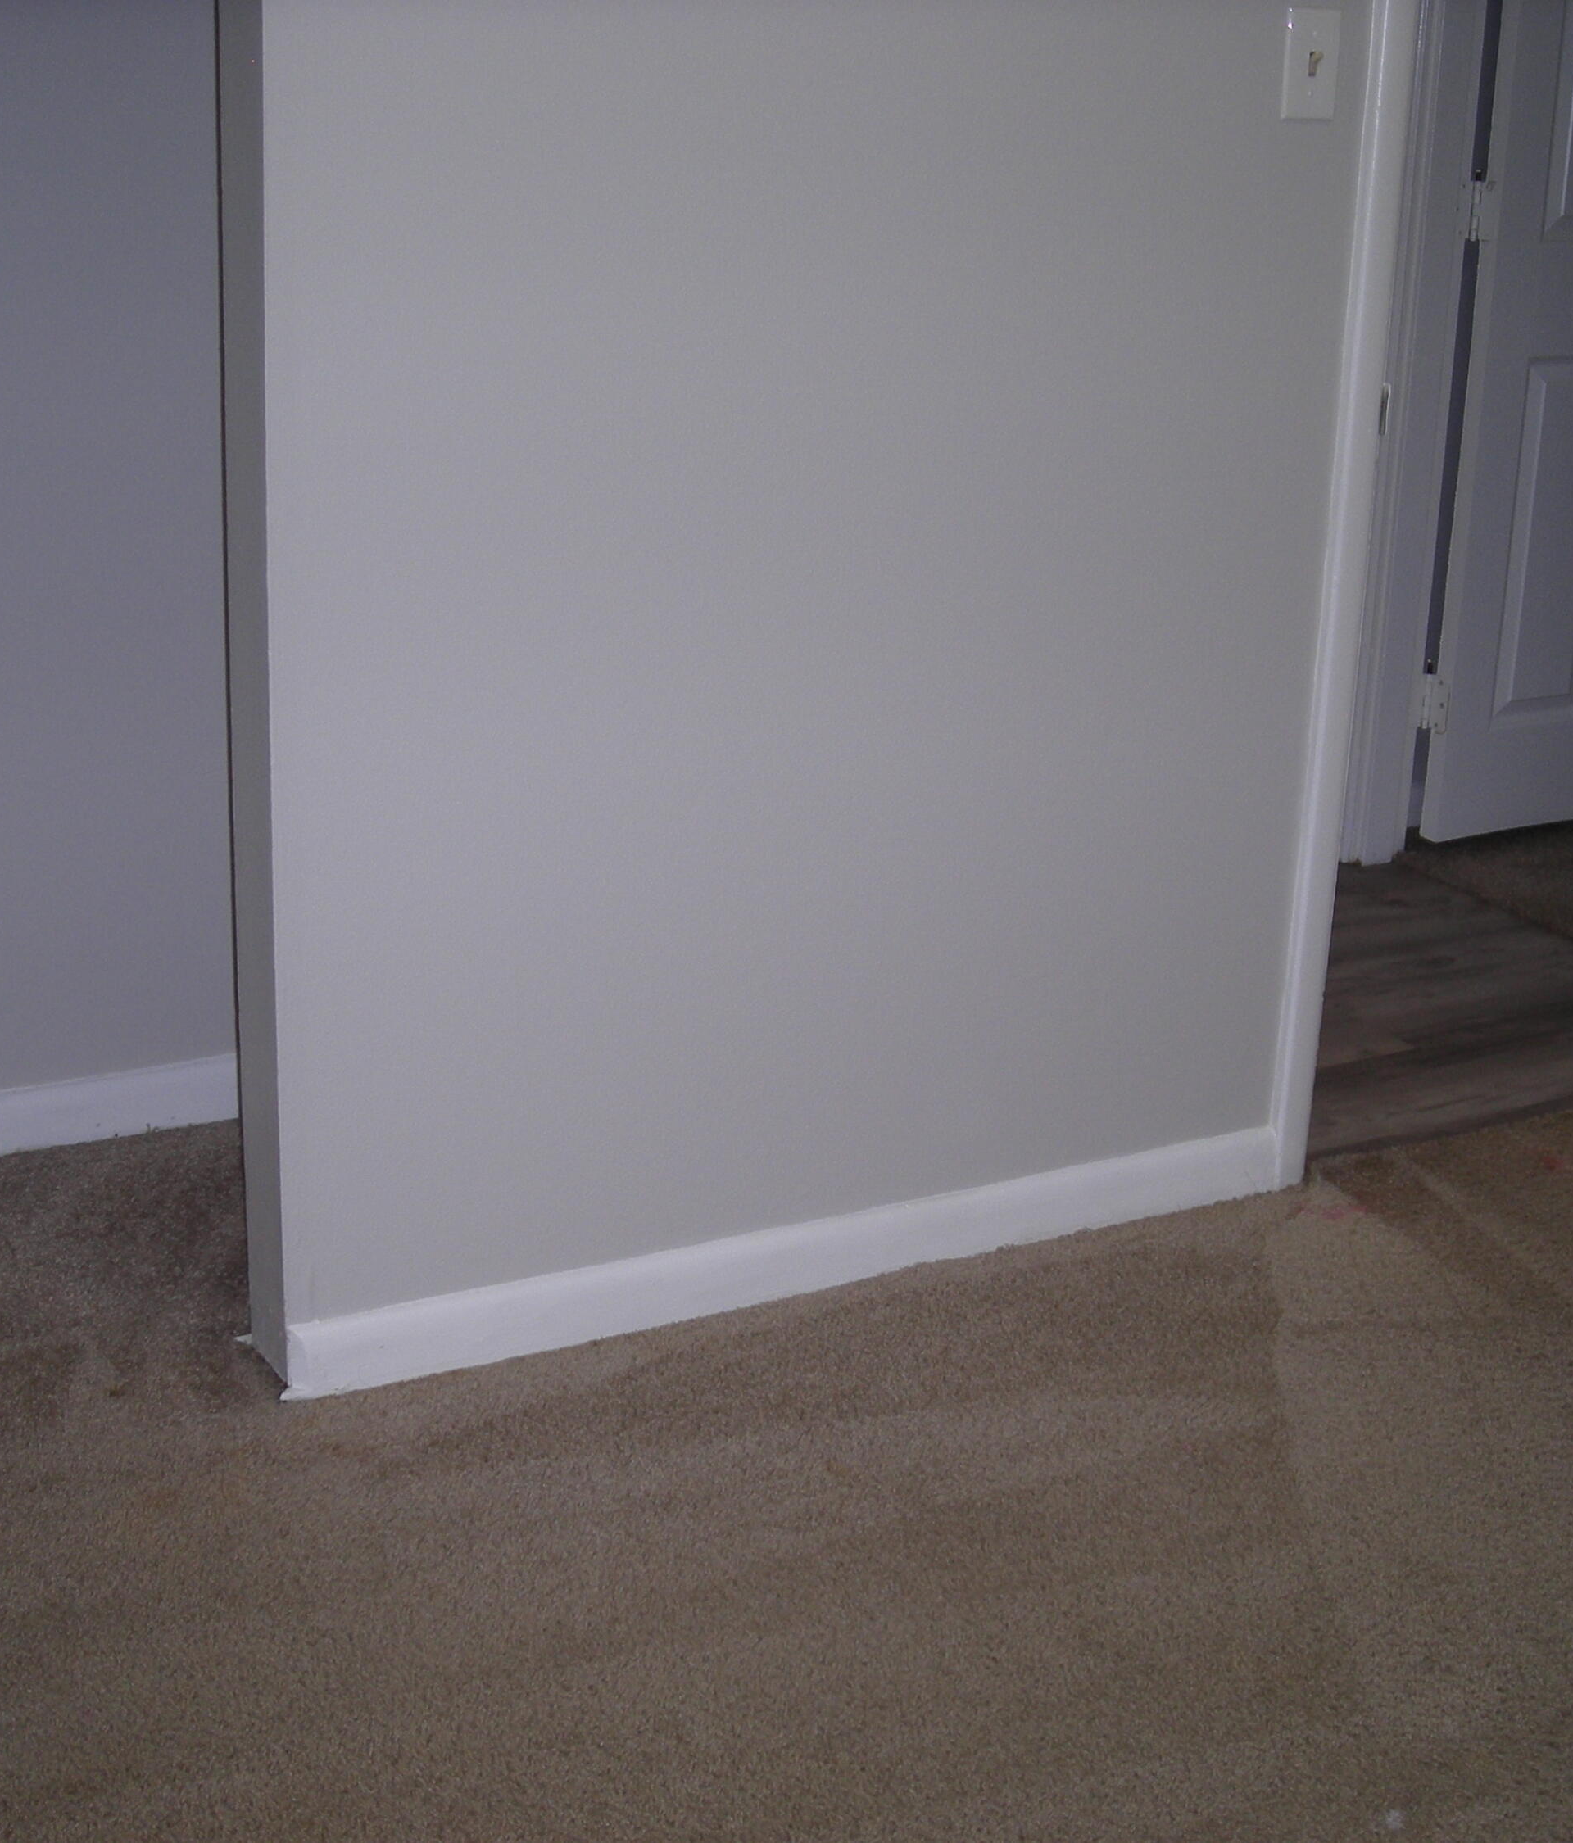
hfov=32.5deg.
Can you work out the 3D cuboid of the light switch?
[{"bbox_3d":[0.541,-0.882,2.778,0.070,0.115,0.018,-8,20,-29],"label":"light switch"}]

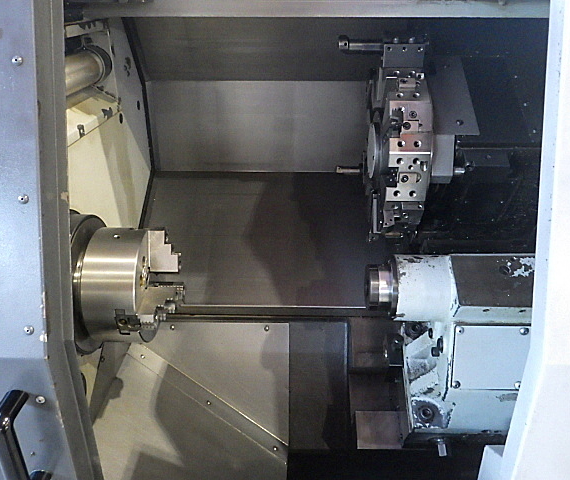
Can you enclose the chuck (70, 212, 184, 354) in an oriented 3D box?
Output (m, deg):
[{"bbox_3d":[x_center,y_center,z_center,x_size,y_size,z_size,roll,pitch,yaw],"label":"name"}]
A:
[{"bbox_3d":[-0.307,0.088,1.015,0.200,0.250,0.250,0,5,0],"label":"chuck"}]

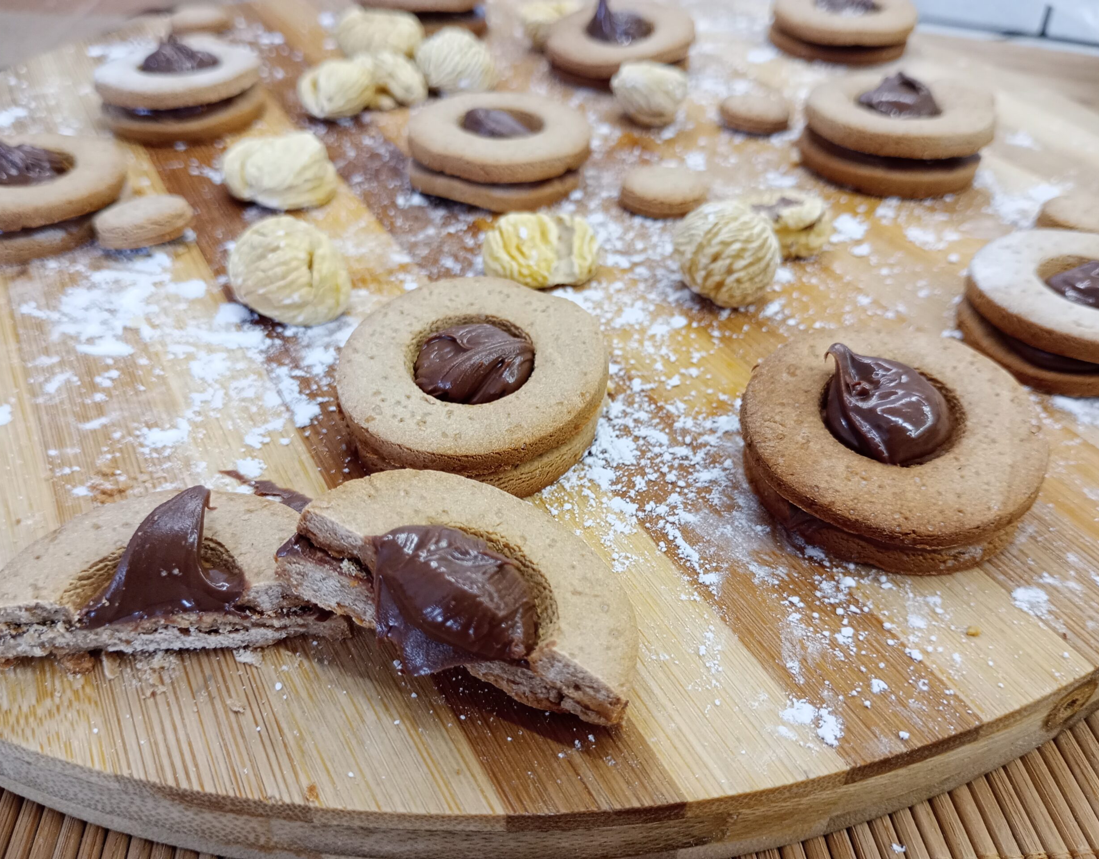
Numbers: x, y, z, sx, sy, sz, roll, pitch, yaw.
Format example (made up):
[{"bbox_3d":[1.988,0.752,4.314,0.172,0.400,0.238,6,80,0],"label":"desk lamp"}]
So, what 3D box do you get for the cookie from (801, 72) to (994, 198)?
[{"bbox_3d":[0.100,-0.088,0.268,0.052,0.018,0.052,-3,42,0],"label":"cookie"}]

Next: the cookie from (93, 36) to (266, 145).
[{"bbox_3d":[-0.120,-0.116,0.301,0.052,0.023,0.052,-16,43,-16],"label":"cookie"}]

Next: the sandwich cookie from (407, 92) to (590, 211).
[{"bbox_3d":[-0.014,-0.081,0.265,0.052,0.015,0.052,-3,41,-2],"label":"sandwich cookie"}]

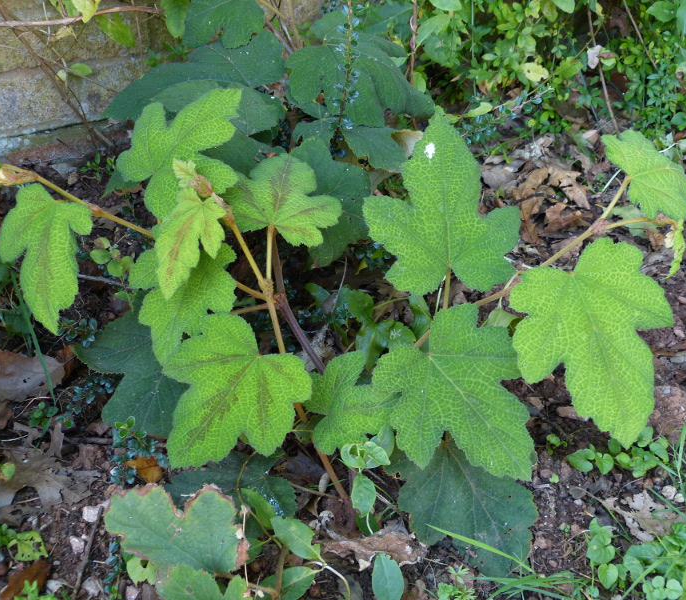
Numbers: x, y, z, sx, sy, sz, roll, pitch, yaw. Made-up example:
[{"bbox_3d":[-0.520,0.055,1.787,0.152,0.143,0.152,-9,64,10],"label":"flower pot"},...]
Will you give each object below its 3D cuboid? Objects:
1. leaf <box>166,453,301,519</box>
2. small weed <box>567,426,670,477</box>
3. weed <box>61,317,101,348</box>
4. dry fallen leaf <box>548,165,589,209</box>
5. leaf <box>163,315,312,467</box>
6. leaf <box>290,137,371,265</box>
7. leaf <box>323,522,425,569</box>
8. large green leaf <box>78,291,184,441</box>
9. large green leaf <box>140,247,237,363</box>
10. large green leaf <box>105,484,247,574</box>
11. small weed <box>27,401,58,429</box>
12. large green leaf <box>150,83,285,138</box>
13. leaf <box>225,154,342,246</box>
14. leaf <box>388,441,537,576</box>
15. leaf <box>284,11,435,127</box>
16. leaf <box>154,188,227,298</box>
[{"bbox_3d":[-0.079,0.138,0.621,0.092,0.020,0.081,-4,39,-8],"label":"leaf"},{"bbox_3d":[0.238,0.131,0.755,0.088,0.028,0.048,0,37,0],"label":"small weed"},{"bbox_3d":[-0.246,0.031,0.826,0.038,0.024,0.034,0,30,0],"label":"weed"},{"bbox_3d":[0.299,-0.147,1.153,0.045,0.022,0.091,-21,50,-11],"label":"dry fallen leaf"},{"bbox_3d":[-0.096,0.076,0.694,0.112,0.030,0.131,33,72,15],"label":"leaf"},{"bbox_3d":[-0.011,-0.098,0.870,0.087,0.040,0.135,0,76,0],"label":"leaf"},{"bbox_3d":[0.025,0.192,0.685,0.080,0.025,0.037,0,37,0],"label":"leaf"},{"bbox_3d":[-0.175,0.058,0.785,0.132,0.030,0.127,14,63,5],"label":"large green leaf"},{"bbox_3d":[-0.142,-0.003,0.752,0.090,0.030,0.116,18,72,6],"label":"large green leaf"},{"bbox_3d":[-0.127,0.173,0.665,0.100,0.030,0.086,-11,53,-9],"label":"large green leaf"},{"bbox_3d":[-0.244,0.093,0.714,0.024,0.018,0.024,0,30,0],"label":"small weed"},{"bbox_3d":[-0.136,-0.206,0.951,0.145,0.030,0.080,-6,65,-7],"label":"large green leaf"},{"bbox_3d":[-0.049,-0.086,0.739,0.101,0.026,0.102,7,53,3],"label":"leaf"},{"bbox_3d":[0.100,0.155,0.703,0.107,0.025,0.132,-18,58,-7],"label":"leaf"},{"bbox_3d":[0.012,-0.280,1.120,0.160,0.061,0.196,-36,73,-12],"label":"leaf"},{"bbox_3d":[-0.117,-0.041,0.655,0.051,0.085,0.030,19,0,0],"label":"leaf"}]

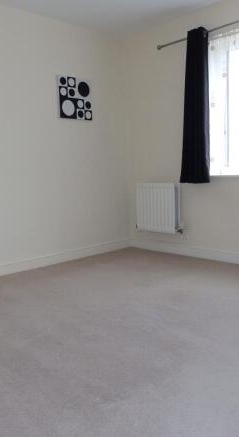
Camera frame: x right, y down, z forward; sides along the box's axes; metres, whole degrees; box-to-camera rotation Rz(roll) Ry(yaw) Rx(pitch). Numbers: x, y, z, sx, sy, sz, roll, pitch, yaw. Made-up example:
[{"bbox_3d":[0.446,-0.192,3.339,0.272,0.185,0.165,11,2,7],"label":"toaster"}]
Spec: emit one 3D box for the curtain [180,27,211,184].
[{"bbox_3d":[0.701,-1.020,3.450,0.250,1.378,0.130,5,10,44],"label":"curtain"}]

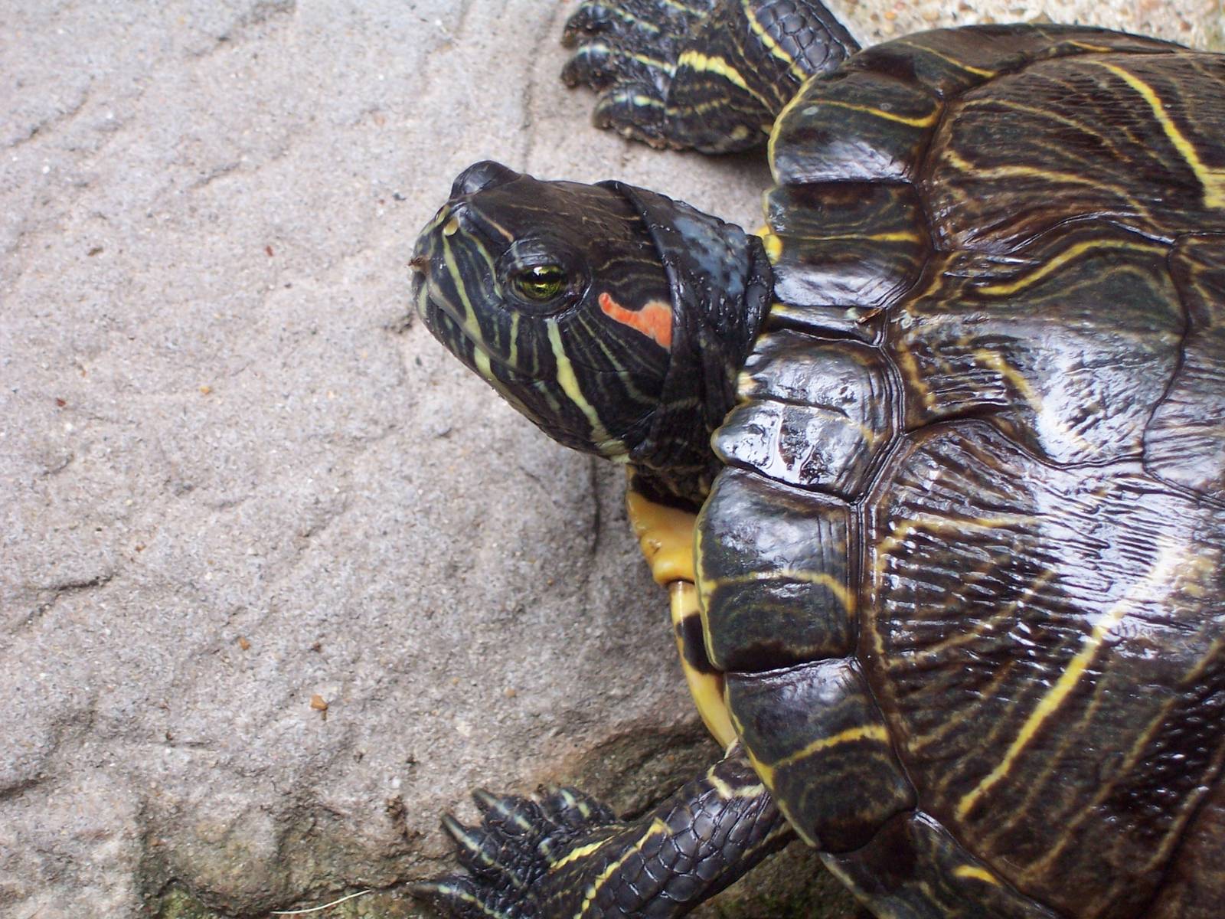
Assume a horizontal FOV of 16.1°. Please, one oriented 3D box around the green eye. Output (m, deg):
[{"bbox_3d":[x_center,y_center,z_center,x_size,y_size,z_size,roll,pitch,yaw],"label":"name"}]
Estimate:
[{"bbox_3d":[-0.011,-0.027,0.652,0.008,0.005,0.005,3,19,-1],"label":"green eye"}]

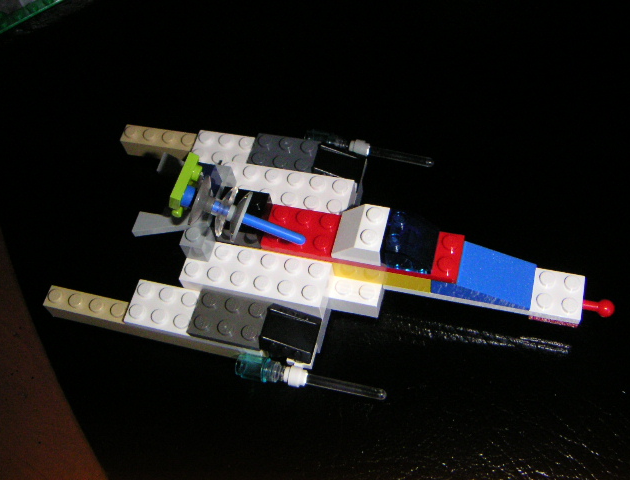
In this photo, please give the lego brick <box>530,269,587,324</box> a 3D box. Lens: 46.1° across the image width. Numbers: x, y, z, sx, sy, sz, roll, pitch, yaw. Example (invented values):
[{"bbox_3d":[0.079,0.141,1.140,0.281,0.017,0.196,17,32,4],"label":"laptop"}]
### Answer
[{"bbox_3d":[0.078,0.018,0.237,0.016,0.005,0.016,10,63,12],"label":"lego brick"}]

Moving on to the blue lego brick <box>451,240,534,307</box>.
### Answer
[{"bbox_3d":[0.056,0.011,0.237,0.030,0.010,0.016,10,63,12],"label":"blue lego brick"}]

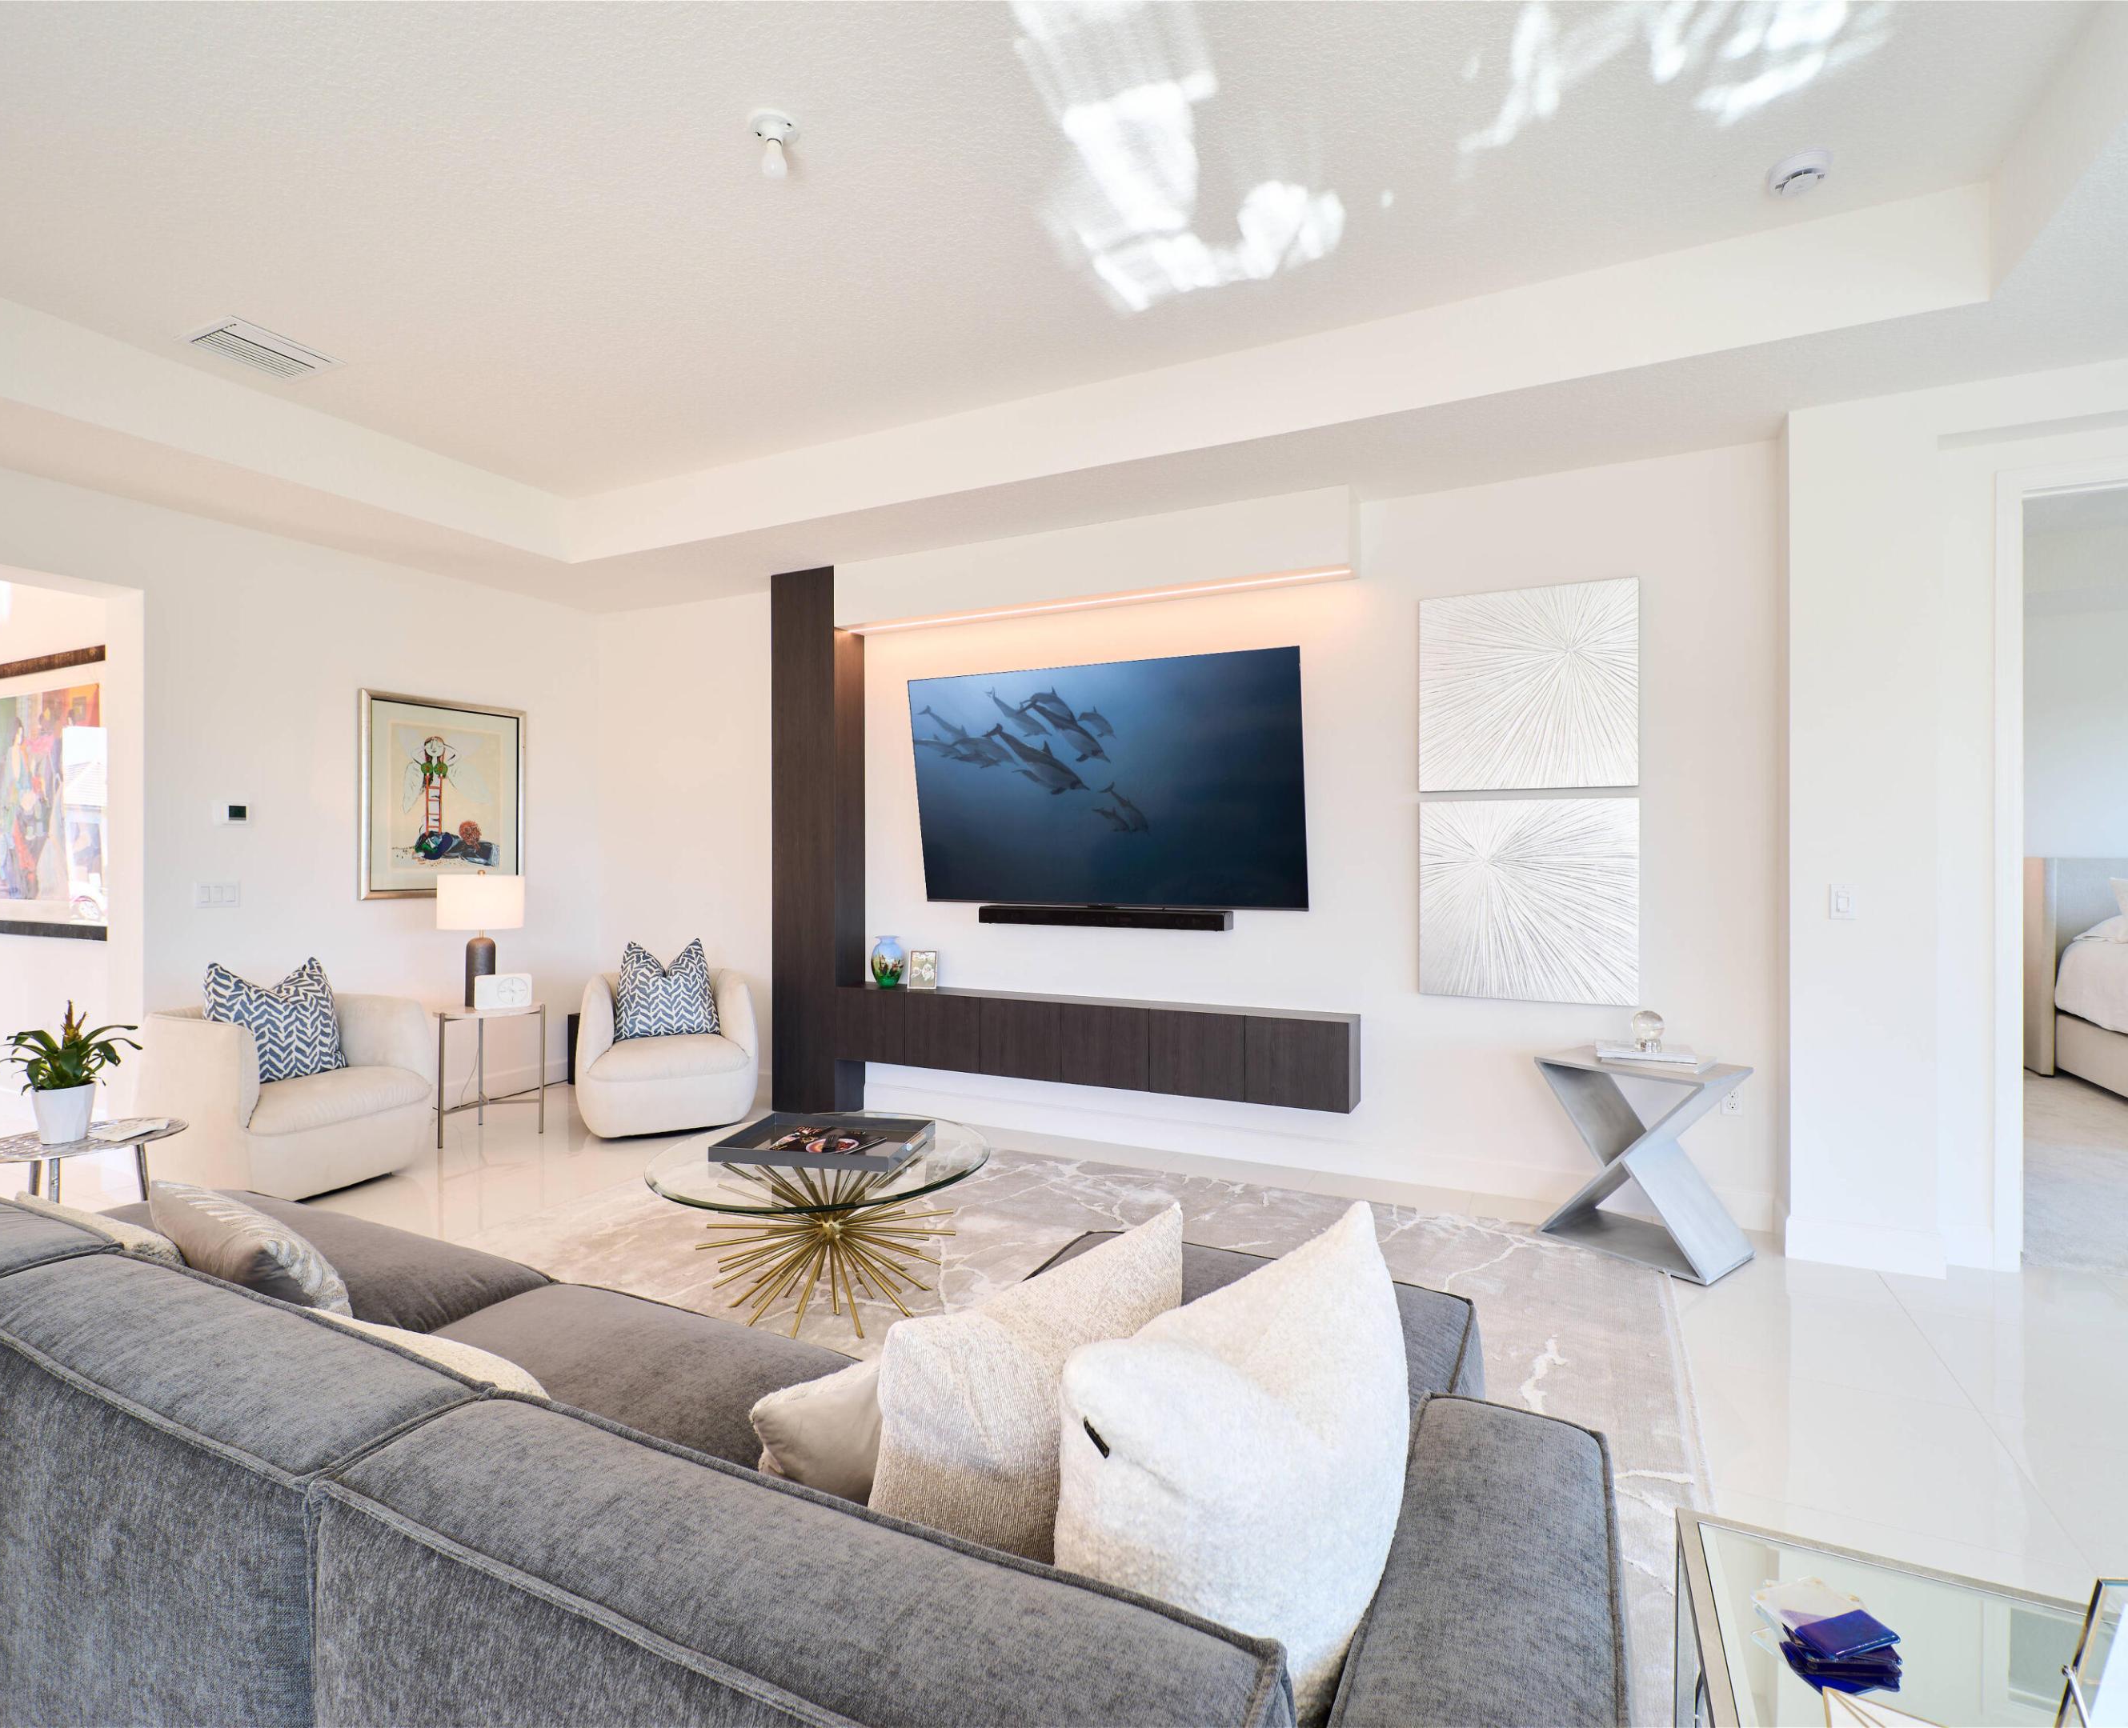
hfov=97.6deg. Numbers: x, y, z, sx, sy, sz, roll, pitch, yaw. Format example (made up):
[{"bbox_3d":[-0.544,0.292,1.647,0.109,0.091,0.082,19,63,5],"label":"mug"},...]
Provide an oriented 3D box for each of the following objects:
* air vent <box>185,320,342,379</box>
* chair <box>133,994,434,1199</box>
[{"bbox_3d":[-2.826,-1.798,3.290,0.330,0.025,0.330,0,0,24],"label":"air vent"},{"bbox_3d":[-3.165,0.930,3.855,0.800,0.700,0.820,0,0,21],"label":"chair"}]

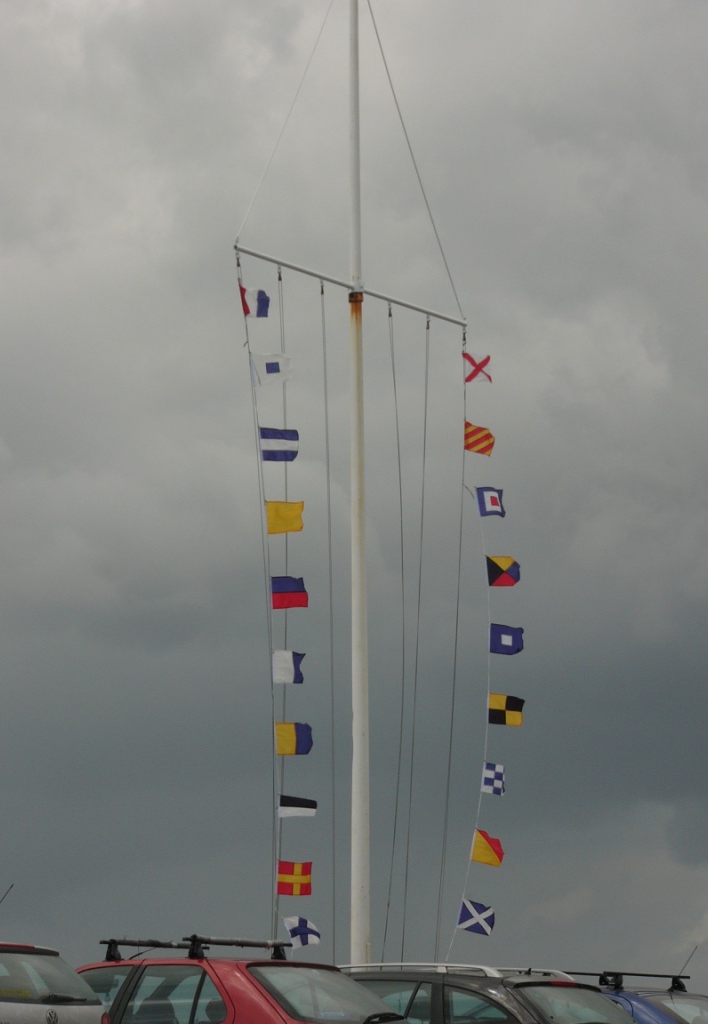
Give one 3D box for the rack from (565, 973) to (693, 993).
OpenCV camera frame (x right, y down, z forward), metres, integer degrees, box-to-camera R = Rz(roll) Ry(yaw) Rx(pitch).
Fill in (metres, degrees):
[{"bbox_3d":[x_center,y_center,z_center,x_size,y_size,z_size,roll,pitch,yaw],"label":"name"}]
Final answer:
[{"bbox_3d":[1.985,3.599,27.377,0.750,0.150,1.200,-6,-11,33],"label":"rack"}]

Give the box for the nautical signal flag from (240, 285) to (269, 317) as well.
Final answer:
[{"bbox_3d":[-0.991,-2.129,36.024,0.307,0.313,0.070,1,-9,-10],"label":"nautical signal flag"}]

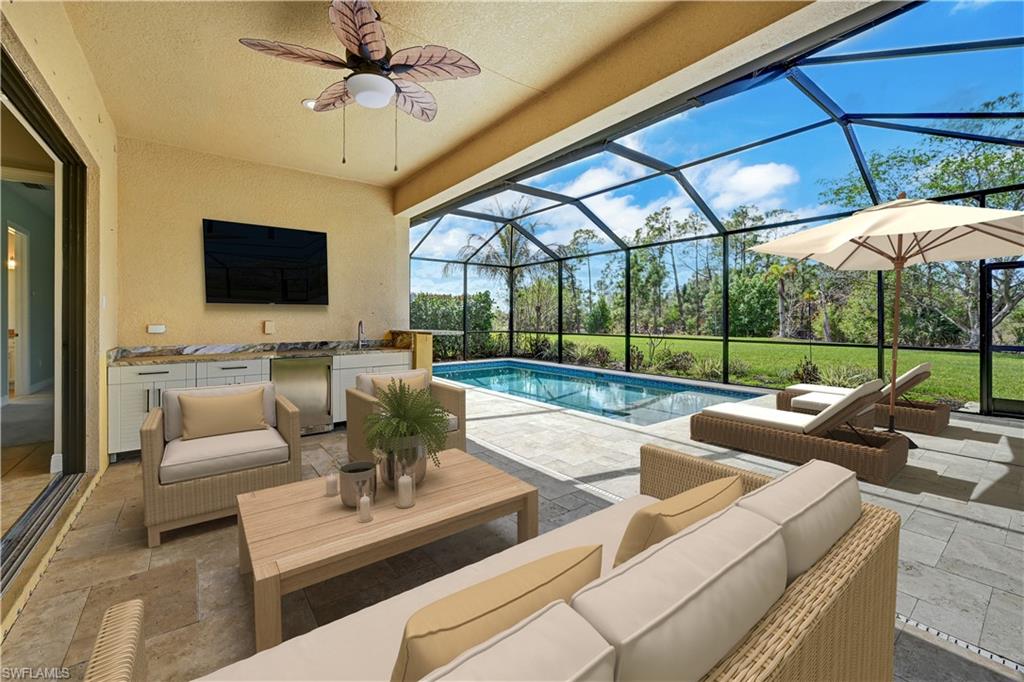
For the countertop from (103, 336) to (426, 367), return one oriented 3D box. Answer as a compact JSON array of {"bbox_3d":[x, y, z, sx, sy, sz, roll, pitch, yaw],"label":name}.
[{"bbox_3d":[-2.587,0.097,4.529,2.790,0.152,0.636,-2,4,-36],"label":"countertop"}]

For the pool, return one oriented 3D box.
[{"bbox_3d":[0.782,1.076,8.757,3.750,0.500,7.258,-2,4,-39],"label":"pool"}]

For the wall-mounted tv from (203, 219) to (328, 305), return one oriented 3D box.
[{"bbox_3d":[-2.801,-0.873,4.628,1.217,0.894,0.060,-2,4,-36],"label":"wall-mounted tv"}]

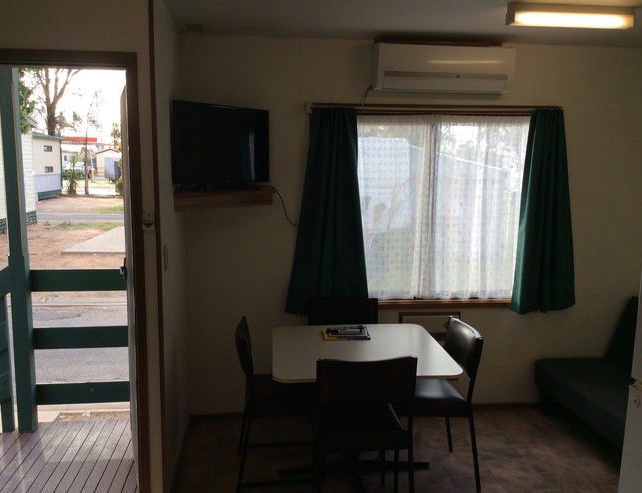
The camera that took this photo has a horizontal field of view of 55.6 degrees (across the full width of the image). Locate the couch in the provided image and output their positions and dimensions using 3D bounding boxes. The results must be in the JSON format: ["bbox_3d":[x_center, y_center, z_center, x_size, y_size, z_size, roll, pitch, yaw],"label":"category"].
[{"bbox_3d":[1.909,0.834,3.307,0.825,0.795,1.610,0,9,-6],"label":"couch"}]

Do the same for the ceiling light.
[{"bbox_3d":[1.169,-1.074,2.857,0.604,0.091,0.111,0,9,-6],"label":"ceiling light"}]

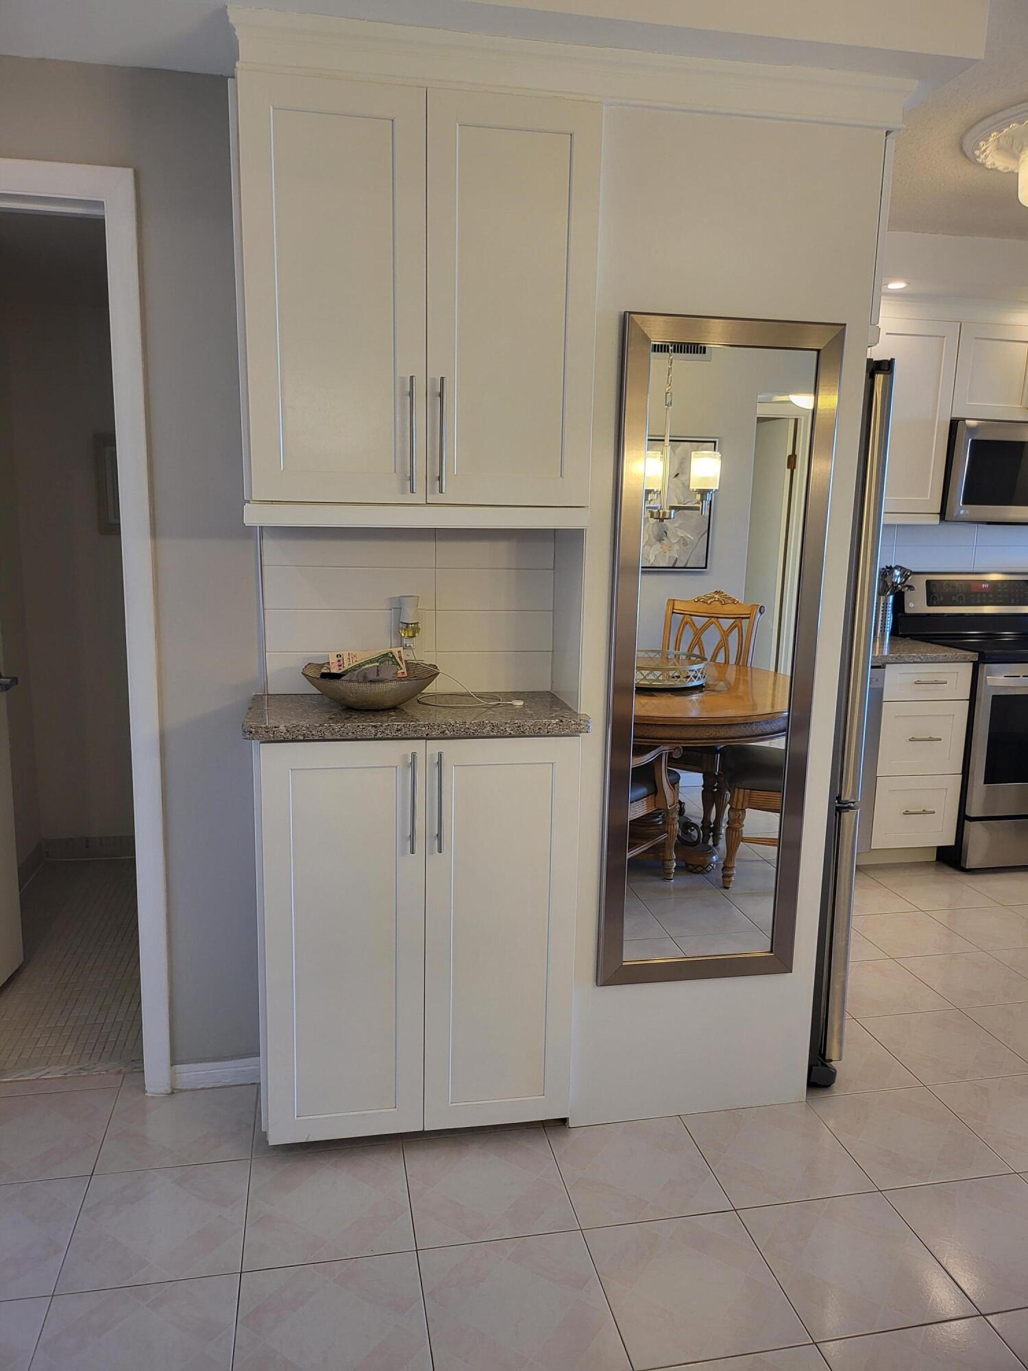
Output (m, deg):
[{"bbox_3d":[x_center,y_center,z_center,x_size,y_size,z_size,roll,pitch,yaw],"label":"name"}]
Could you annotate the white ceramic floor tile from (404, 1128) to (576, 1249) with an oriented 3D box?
[{"bbox_3d":[-0.058,1.078,2.053,0.330,0.010,0.330,-1,10,-11],"label":"white ceramic floor tile"}]

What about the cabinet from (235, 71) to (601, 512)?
[{"bbox_3d":[-0.201,-0.764,1.990,0.684,0.769,0.310,-1,10,-10],"label":"cabinet"}]

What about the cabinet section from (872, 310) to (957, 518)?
[{"bbox_3d":[1.587,-1.119,4.052,0.387,0.767,0.332,-1,10,-10],"label":"cabinet section"}]

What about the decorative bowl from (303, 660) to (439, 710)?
[{"bbox_3d":[-0.315,0.006,2.109,0.296,0.080,0.295,-1,10,-11],"label":"decorative bowl"}]

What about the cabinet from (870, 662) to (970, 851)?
[{"bbox_3d":[1.601,0.282,4.172,0.390,0.866,0.606,-1,10,-11],"label":"cabinet"}]

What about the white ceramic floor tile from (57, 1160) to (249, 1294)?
[{"bbox_3d":[-0.711,1.087,1.921,0.328,0.010,0.328,-1,10,-11],"label":"white ceramic floor tile"}]

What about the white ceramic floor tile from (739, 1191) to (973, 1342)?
[{"bbox_3d":[0.660,1.127,1.859,0.328,0.010,0.328,-1,10,-11],"label":"white ceramic floor tile"}]

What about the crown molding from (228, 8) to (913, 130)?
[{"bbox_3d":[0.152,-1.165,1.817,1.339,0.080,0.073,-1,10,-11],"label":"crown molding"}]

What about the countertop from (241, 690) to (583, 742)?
[{"bbox_3d":[-0.219,0.062,2.124,0.718,0.031,0.333,-1,10,-10],"label":"countertop"}]

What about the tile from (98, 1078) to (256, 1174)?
[{"bbox_3d":[-0.774,1.031,2.241,0.330,0.010,0.317,-1,10,-11],"label":"tile"}]

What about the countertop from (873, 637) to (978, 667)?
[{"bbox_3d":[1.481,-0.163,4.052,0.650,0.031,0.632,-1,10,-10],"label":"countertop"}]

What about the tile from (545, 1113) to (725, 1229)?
[{"bbox_3d":[0.269,1.073,2.117,0.330,0.010,0.330,-1,10,-11],"label":"tile"}]

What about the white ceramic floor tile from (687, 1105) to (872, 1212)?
[{"bbox_3d":[0.596,1.068,2.180,0.330,0.010,0.330,-1,10,-11],"label":"white ceramic floor tile"}]

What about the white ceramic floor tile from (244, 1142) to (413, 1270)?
[{"bbox_3d":[-0.385,1.082,1.986,0.328,0.010,0.328,-1,10,-11],"label":"white ceramic floor tile"}]

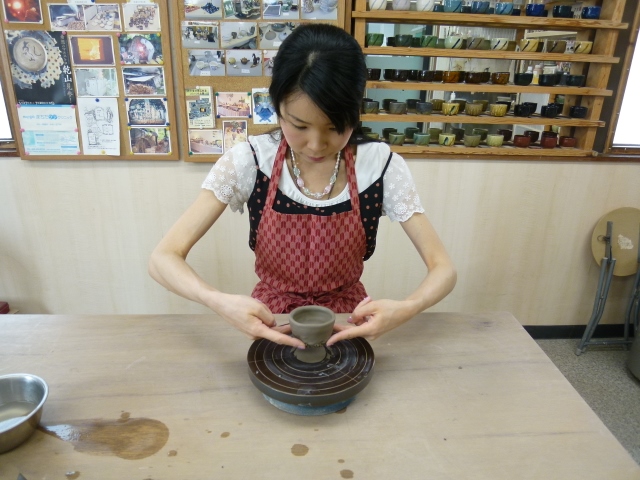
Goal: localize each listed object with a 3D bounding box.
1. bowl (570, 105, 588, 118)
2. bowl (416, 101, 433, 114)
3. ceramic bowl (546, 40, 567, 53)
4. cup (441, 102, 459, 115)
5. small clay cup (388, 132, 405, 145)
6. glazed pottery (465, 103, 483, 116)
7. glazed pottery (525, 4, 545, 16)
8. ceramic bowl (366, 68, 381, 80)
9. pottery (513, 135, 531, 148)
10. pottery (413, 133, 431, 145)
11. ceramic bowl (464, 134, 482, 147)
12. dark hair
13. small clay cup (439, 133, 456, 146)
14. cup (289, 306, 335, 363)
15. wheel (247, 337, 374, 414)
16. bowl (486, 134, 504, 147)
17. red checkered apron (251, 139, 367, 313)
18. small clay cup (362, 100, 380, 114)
[{"bbox_3d":[1.206,-0.595,2.070,0.071,0.050,0.071,1,19,0],"label":"bowl"},{"bbox_3d":[0.473,-0.596,2.009,0.072,0.050,0.072,1,19,0],"label":"bowl"},{"bbox_3d":[0.955,-0.778,1.795,0.067,0.045,0.067,1,20,0],"label":"ceramic bowl"},{"bbox_3d":[0.594,-0.594,2.019,0.074,0.052,0.074,1,19,0],"label":"cup"},{"bbox_3d":[0.325,-0.426,1.873,0.064,0.045,0.064,0,20,-4],"label":"small clay cup"},{"bbox_3d":[0.663,-0.557,1.901,0.074,0.051,0.074,2,17,-1],"label":"glazed pottery"},{"bbox_3d":[0.876,-0.931,1.802,0.074,0.051,0.074,1,17,-5],"label":"glazed pottery"},{"bbox_3d":[0.212,-0.662,1.781,0.065,0.045,0.065,1,20,0],"label":"ceramic bowl"},{"bbox_3d":[0.954,-0.464,2.094,0.070,0.051,0.070,0,19,-5],"label":"pottery"},{"bbox_3d":[0.431,-0.426,1.881,0.067,0.046,0.067,0,20,-4],"label":"pottery"},{"bbox_3d":[0.669,-0.434,1.940,0.074,0.051,0.074,2,17,-1],"label":"ceramic bowl"},{"bbox_3d":[-0.005,-0.313,0.875,0.185,0.215,0.210,2,42,0],"label":"dark hair"},{"bbox_3d":[0.541,-0.427,1.889,0.066,0.049,0.066,0,20,-4],"label":"small clay cup"},{"bbox_3d":[-0.012,0.149,0.702,0.070,0.068,0.070,1,19,0],"label":"cup"},{"bbox_3d":[-0.016,0.231,0.784,0.220,0.055,0.220,2,17,-1],"label":"wheel"},{"bbox_3d":[0.771,-0.434,1.948,0.074,0.051,0.074,1,17,-5],"label":"bowl"},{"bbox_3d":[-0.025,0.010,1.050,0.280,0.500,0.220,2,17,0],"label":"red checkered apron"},{"bbox_3d":[0.230,-0.593,1.990,0.070,0.052,0.070,0,19,-5],"label":"small clay cup"}]

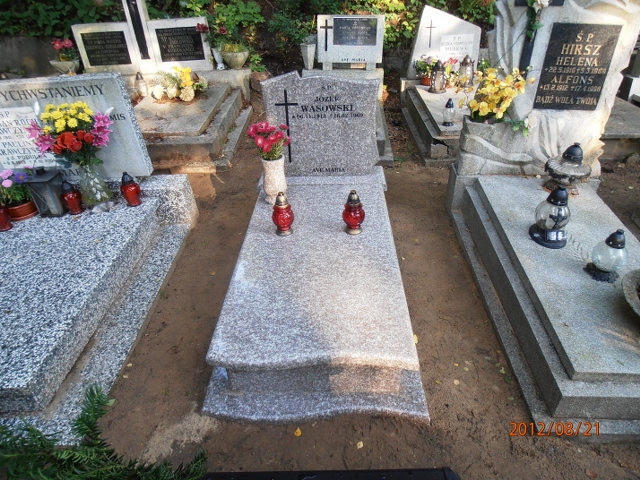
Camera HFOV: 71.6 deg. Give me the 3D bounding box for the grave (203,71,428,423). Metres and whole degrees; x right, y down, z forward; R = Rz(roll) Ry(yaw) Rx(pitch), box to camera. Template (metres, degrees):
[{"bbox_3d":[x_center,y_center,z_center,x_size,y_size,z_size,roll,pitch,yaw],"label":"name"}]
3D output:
[{"bbox_3d":[-0.013,-0.180,2.203,0.870,0.930,1.790,0,34,2],"label":"grave"}]

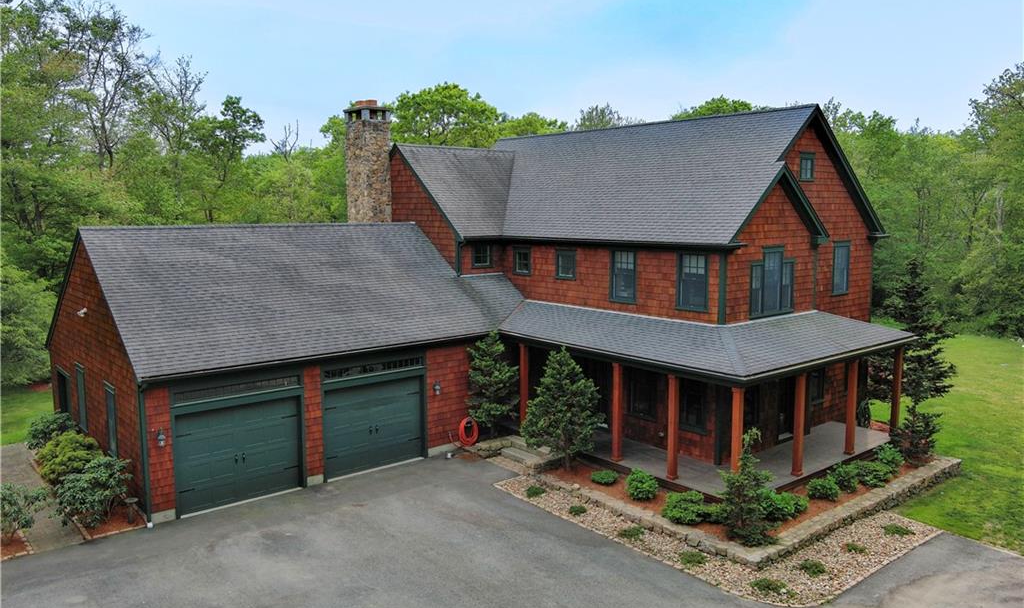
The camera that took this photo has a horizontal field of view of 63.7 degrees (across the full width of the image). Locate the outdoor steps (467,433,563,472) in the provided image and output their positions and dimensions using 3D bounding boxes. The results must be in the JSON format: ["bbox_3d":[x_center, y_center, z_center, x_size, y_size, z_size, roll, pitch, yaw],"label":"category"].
[{"bbox_3d":[0.143,4.277,23.810,1.500,0.460,2.500,-6,9,-39],"label":"outdoor steps"}]

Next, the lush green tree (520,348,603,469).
[{"bbox_3d":[1.335,2.805,22.238,2.211,3.311,2.211,0,7,0],"label":"lush green tree"}]

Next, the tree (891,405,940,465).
[{"bbox_3d":[11.045,3.508,22.572,1.368,1.541,1.368,-6,9,-39],"label":"tree"}]

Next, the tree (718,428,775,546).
[{"bbox_3d":[4.939,3.792,17.370,1.179,2.439,1.179,0,7,0],"label":"tree"}]

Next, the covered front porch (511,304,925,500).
[{"bbox_3d":[5.504,2.229,24.228,8.302,4.050,8.667,-6,9,-39],"label":"covered front porch"}]

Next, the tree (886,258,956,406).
[{"bbox_3d":[12.818,1.220,26.135,2.532,5.384,2.532,-6,9,-39],"label":"tree"}]

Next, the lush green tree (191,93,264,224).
[{"bbox_3d":[-14.749,-4.338,43.365,4.413,12.960,4.413,-6,9,-39],"label":"lush green tree"}]

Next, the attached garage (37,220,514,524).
[{"bbox_3d":[-7.456,0.940,25.507,10.492,6.772,9.873,-6,9,-39],"label":"attached garage"}]

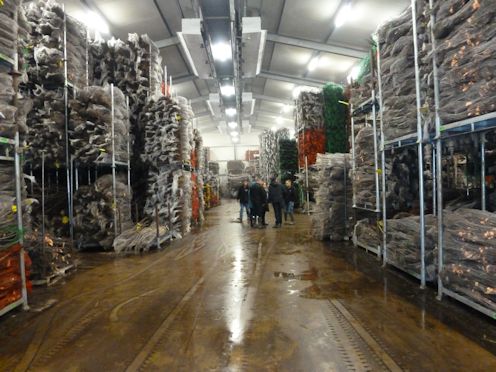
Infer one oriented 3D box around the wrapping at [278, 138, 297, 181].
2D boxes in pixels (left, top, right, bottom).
[{"bbox_3d":[2.480,-1.630,21.500,1.150,2.500,1.200,-2,1,-1],"label":"wrapping"}]

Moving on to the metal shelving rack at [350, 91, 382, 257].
[{"bbox_3d":[3.120,-0.220,7.600,1.150,3.360,1.360,-2,1,-1],"label":"metal shelving rack"}]

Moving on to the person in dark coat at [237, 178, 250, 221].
[{"bbox_3d":[-0.170,0.600,13.700,0.530,1.710,0.380,-2,1,-15],"label":"person in dark coat"}]

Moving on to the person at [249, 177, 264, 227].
[{"bbox_3d":[0.330,0.540,11.550,0.550,1.760,0.420,-1,1,20],"label":"person"}]

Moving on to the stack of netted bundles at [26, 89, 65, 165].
[{"bbox_3d":[-5.170,-1.520,9.250,1.100,1.980,1.150,-2,1,-1],"label":"stack of netted bundles"}]

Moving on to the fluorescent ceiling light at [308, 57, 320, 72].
[{"bbox_3d":[3.100,-5.680,16.050,0.220,0.140,1.550,-2,1,-1],"label":"fluorescent ceiling light"}]

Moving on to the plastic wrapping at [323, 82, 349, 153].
[{"bbox_3d":[4.220,-3.150,17.100,1.150,3.650,1.250,-2,1,-1],"label":"plastic wrapping"}]

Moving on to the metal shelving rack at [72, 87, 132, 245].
[{"bbox_3d":[-3.910,-0.500,9.250,1.150,4.200,1.150,-2,1,-1],"label":"metal shelving rack"}]

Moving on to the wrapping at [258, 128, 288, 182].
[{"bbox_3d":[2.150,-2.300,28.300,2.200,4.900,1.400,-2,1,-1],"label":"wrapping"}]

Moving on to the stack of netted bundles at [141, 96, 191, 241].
[{"bbox_3d":[-2.570,-0.530,11.000,1.300,4.200,1.250,-2,1,-1],"label":"stack of netted bundles"}]

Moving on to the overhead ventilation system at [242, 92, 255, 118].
[{"bbox_3d":[0.030,-5.560,23.600,0.800,0.500,4.900,-2,1,-1],"label":"overhead ventilation system"}]

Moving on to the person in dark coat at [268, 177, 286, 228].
[{"bbox_3d":[0.990,0.530,11.550,0.550,1.740,0.420,-1,1,20],"label":"person in dark coat"}]

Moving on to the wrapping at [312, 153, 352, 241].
[{"bbox_3d":[2.460,0.280,9.850,1.100,2.350,1.150,-2,1,-1],"label":"wrapping"}]

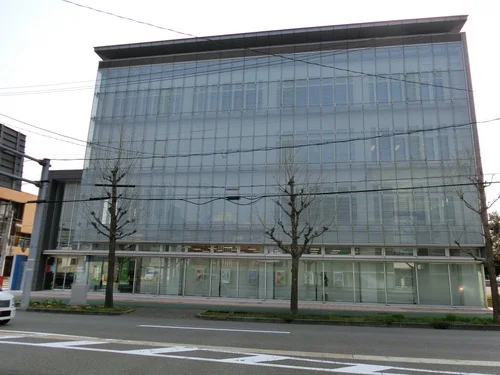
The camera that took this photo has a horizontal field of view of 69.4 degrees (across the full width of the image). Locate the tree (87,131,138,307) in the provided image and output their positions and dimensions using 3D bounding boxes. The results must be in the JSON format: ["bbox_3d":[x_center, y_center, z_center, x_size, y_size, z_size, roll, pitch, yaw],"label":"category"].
[{"bbox_3d":[-7.060,1.518,18.908,2.500,9.100,2.400,-1,-12,10],"label":"tree"}]

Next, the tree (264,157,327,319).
[{"bbox_3d":[2.138,1.992,17.163,3.020,7.650,2.960,-1,-12,10],"label":"tree"}]

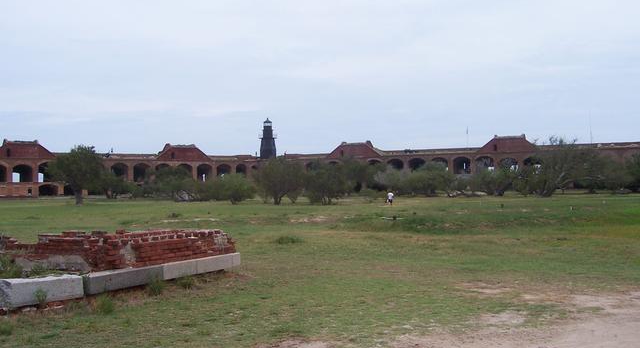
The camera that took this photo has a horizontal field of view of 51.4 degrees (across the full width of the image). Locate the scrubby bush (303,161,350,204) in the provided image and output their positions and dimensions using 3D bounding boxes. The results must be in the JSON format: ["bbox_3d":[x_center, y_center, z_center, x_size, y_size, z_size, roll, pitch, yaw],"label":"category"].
[{"bbox_3d":[0.703,1.143,78.000,5.273,4.980,5.010,0,-2,0],"label":"scrubby bush"}]

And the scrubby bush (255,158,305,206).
[{"bbox_3d":[-4.805,0.791,78.000,5.742,5.684,5.455,0,-2,0],"label":"scrubby bush"}]

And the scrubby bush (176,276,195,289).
[{"bbox_3d":[-2.213,1.760,10.950,0.290,0.185,0.250,0,-2,0],"label":"scrubby bush"}]

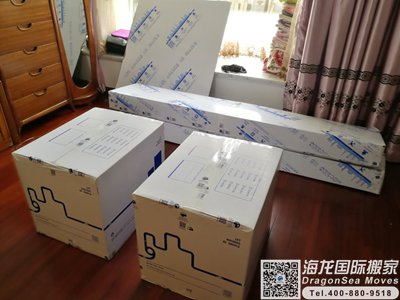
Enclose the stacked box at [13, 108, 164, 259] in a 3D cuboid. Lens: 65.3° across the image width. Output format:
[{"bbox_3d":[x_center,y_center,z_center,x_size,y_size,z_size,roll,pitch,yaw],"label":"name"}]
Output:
[{"bbox_3d":[-0.543,0.146,1.741,0.477,0.497,0.602,13,32,18],"label":"stacked box"}]

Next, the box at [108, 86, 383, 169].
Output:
[{"bbox_3d":[0.259,-0.243,2.442,2.082,0.162,0.293,14,32,20],"label":"box"}]

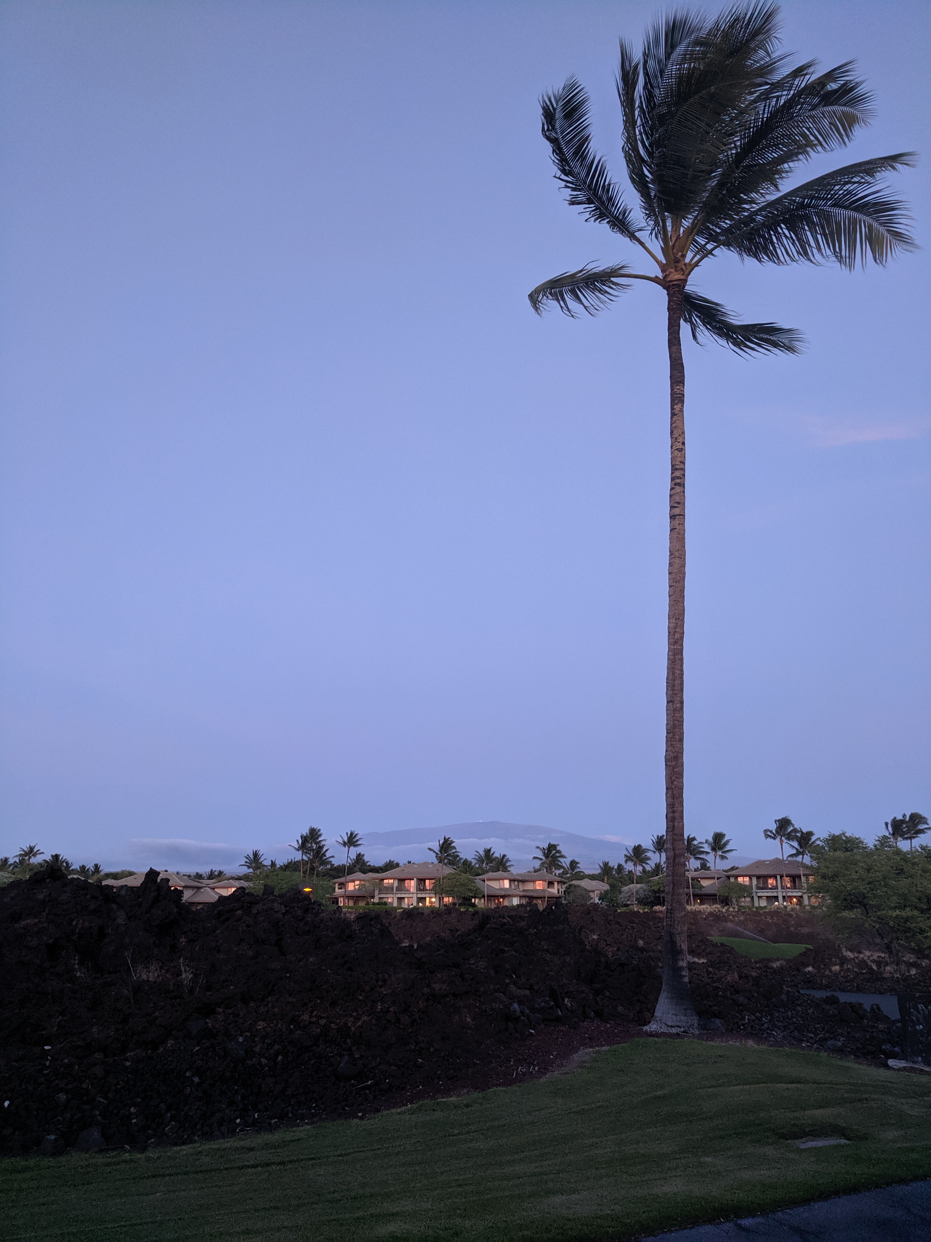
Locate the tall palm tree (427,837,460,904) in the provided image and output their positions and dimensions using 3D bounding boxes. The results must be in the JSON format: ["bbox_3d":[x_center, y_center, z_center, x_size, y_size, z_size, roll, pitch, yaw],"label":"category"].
[{"bbox_3d":[-4.714,54.815,203.792,7.040,15.360,7.040,0,-17,0],"label":"tall palm tree"}]

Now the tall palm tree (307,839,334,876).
[{"bbox_3d":[-32.699,56.527,208.118,6.100,15.040,6.100,0,-17,0],"label":"tall palm tree"}]

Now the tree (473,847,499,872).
[{"bbox_3d":[4.699,55.914,203.463,6.170,13.060,6.170,0,-17,0],"label":"tree"}]

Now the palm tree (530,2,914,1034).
[{"bbox_3d":[4.400,-2.605,14.563,6.800,16.600,6.600,0,-17,0],"label":"palm tree"}]

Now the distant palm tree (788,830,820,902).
[{"bbox_3d":[65.221,47.049,178.072,6.530,14.690,6.530,0,-17,0],"label":"distant palm tree"}]

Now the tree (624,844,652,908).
[{"bbox_3d":[35.513,51.995,189.949,6.000,12.960,6.000,0,-17,0],"label":"tree"}]

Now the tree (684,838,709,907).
[{"bbox_3d":[46.277,49.970,186.132,6.000,13.840,6.000,0,-17,0],"label":"tree"}]

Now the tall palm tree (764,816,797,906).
[{"bbox_3d":[61.640,46.223,179.642,6.790,16.840,6.790,0,-17,0],"label":"tall palm tree"}]

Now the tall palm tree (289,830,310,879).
[{"bbox_3d":[-37.055,55.431,207.742,6.000,16.920,6.000,0,-17,0],"label":"tall palm tree"}]

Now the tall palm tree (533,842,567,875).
[{"bbox_3d":[18.649,55.216,202.880,7.210,14.050,7.210,0,-17,0],"label":"tall palm tree"}]

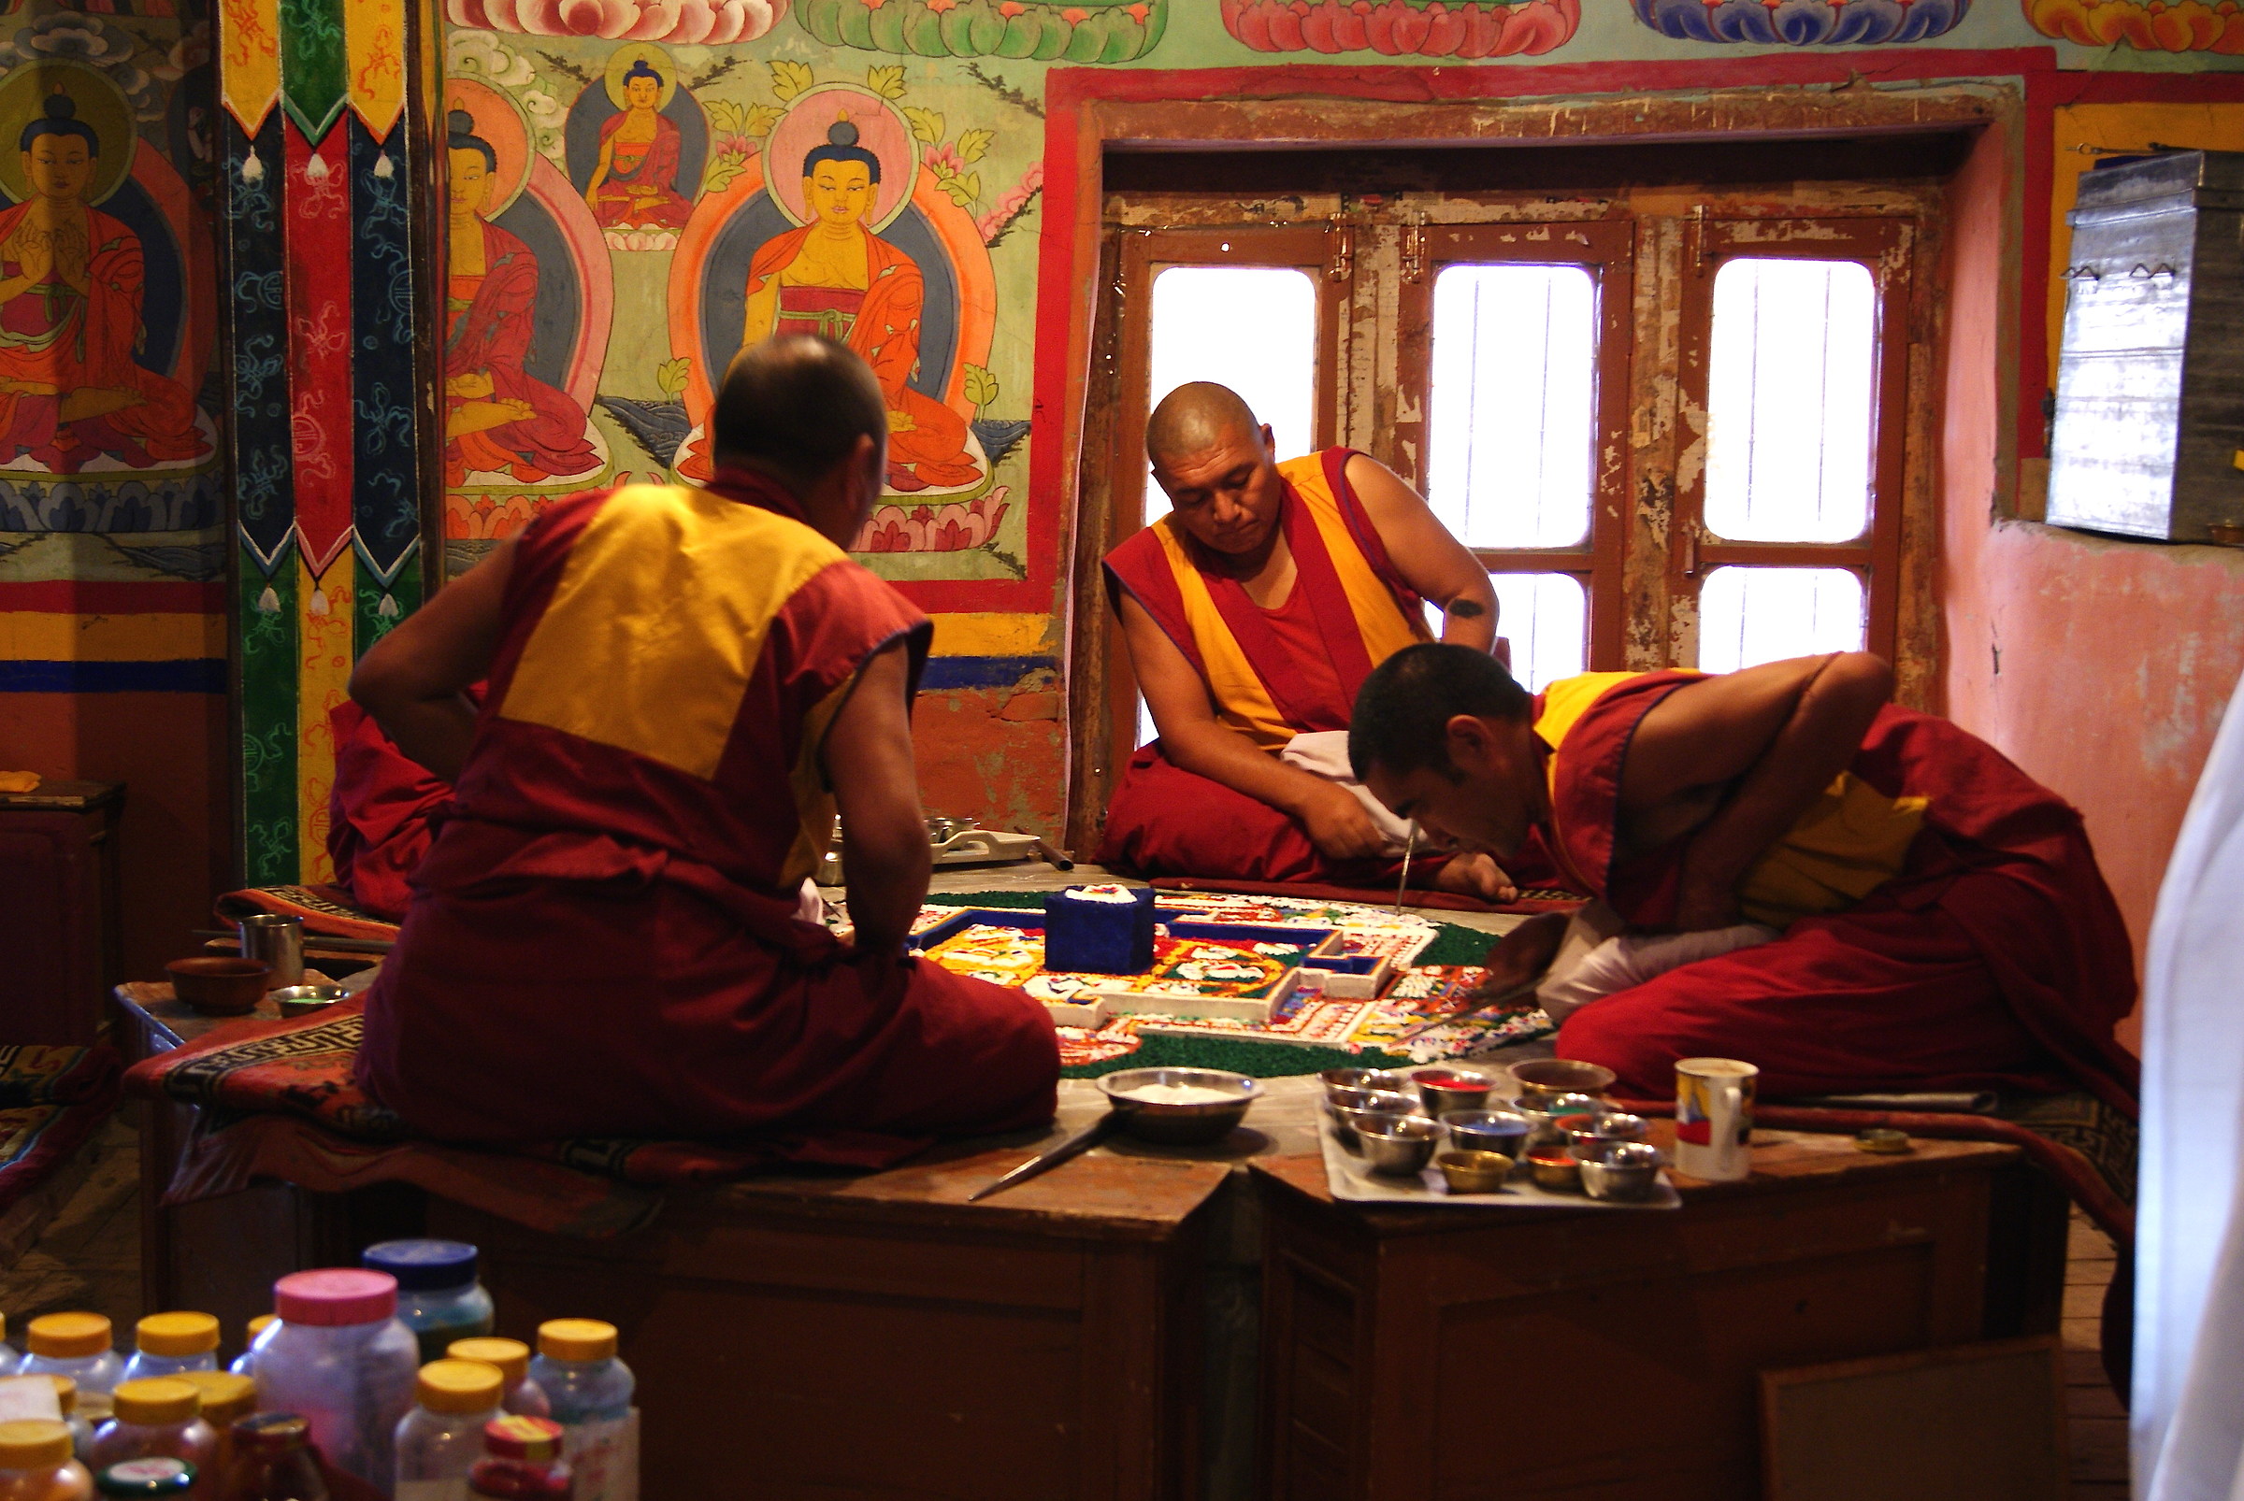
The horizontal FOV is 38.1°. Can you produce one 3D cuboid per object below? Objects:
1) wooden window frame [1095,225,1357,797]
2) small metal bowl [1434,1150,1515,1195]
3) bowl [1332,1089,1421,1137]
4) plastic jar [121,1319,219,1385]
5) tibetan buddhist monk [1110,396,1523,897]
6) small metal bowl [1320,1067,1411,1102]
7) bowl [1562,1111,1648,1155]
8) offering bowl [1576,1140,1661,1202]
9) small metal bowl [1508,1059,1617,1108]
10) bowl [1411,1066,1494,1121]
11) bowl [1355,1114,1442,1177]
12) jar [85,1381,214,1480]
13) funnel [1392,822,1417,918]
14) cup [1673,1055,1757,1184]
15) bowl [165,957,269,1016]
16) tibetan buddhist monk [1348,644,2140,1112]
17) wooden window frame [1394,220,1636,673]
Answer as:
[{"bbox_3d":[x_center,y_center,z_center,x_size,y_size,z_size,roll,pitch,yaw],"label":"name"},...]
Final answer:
[{"bbox_3d":[0.172,-0.376,5.193,0.375,0.920,0.060,1,7,0],"label":"wooden window frame"},{"bbox_3d":[0.321,0.385,2.941,0.070,0.027,0.070,0,7,0],"label":"small metal bowl"},{"bbox_3d":[0.240,0.356,3.100,0.094,0.043,0.094,0,7,0],"label":"bowl"},{"bbox_3d":[-0.750,0.535,2.588,0.094,0.155,0.094,0,7,0],"label":"plastic jar"},{"bbox_3d":[0.298,-0.182,4.662,0.660,0.710,0.550,2,7,10],"label":"tibetan buddhist monk"},{"bbox_3d":[0.239,0.345,3.191,0.093,0.043,0.093,0,7,0],"label":"small metal bowl"},{"bbox_3d":[0.451,0.372,3.052,0.082,0.039,0.082,1,7,0],"label":"bowl"},{"bbox_3d":[0.450,0.386,2.946,0.080,0.038,0.080,1,7,0],"label":"offering bowl"},{"bbox_3d":[0.442,0.340,3.245,0.104,0.046,0.104,1,7,0],"label":"small metal bowl"},{"bbox_3d":[0.330,0.345,3.235,0.077,0.035,0.077,1,7,0],"label":"bowl"},{"bbox_3d":[0.257,0.371,3.030,0.080,0.040,0.080,1,7,0],"label":"bowl"},{"bbox_3d":[-0.720,0.555,2.429,0.094,0.155,0.094,0,7,0],"label":"jar"},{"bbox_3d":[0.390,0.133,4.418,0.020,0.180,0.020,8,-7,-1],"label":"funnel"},{"bbox_3d":[0.557,0.347,3.013,0.079,0.096,0.106,0,7,-7],"label":"cup"},{"bbox_3d":[-1.029,0.273,3.700,0.123,0.050,0.123,0,7,0],"label":"bowl"},{"bbox_3d":[0.693,0.094,3.541,0.800,0.450,0.560,3,8,20],"label":"tibetan buddhist monk"},{"bbox_3d":[0.633,-0.394,5.309,0.375,0.920,0.060,1,7,0],"label":"wooden window frame"}]

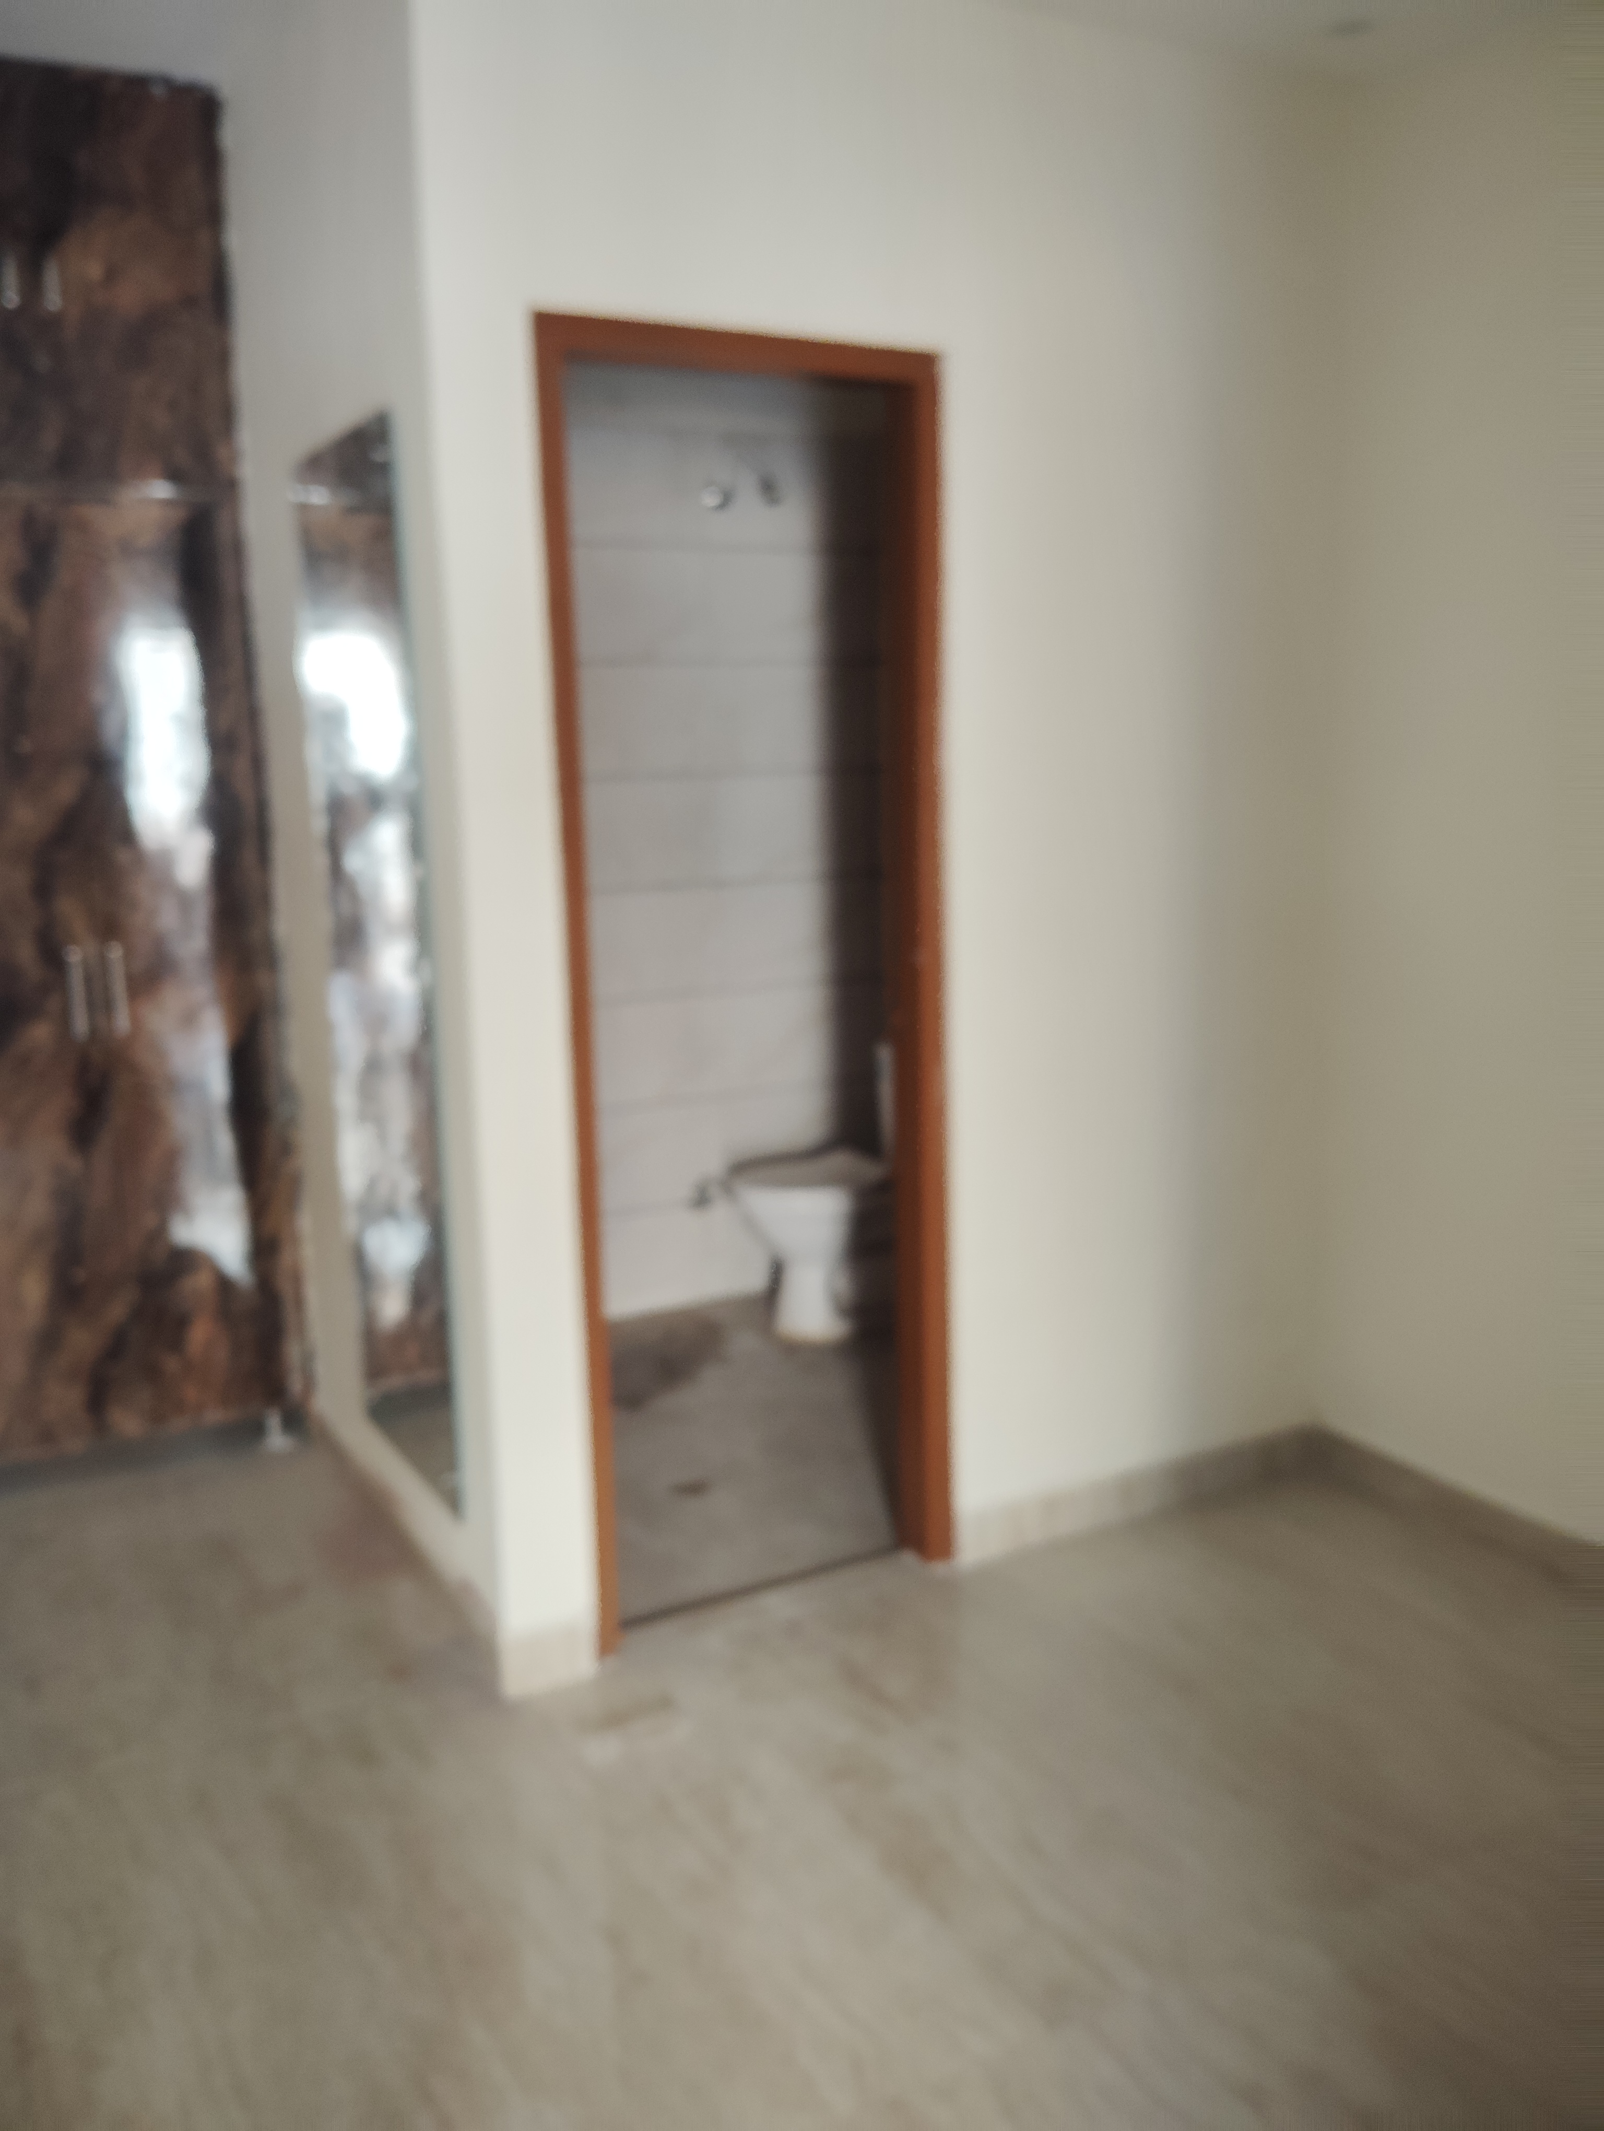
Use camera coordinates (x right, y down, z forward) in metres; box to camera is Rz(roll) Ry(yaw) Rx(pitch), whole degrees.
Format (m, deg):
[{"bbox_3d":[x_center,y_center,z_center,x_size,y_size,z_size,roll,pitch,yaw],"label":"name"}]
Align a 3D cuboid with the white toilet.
[{"bbox_3d":[0.114,0.335,4.650,0.660,0.745,0.370,-6,10,-27],"label":"white toilet"}]

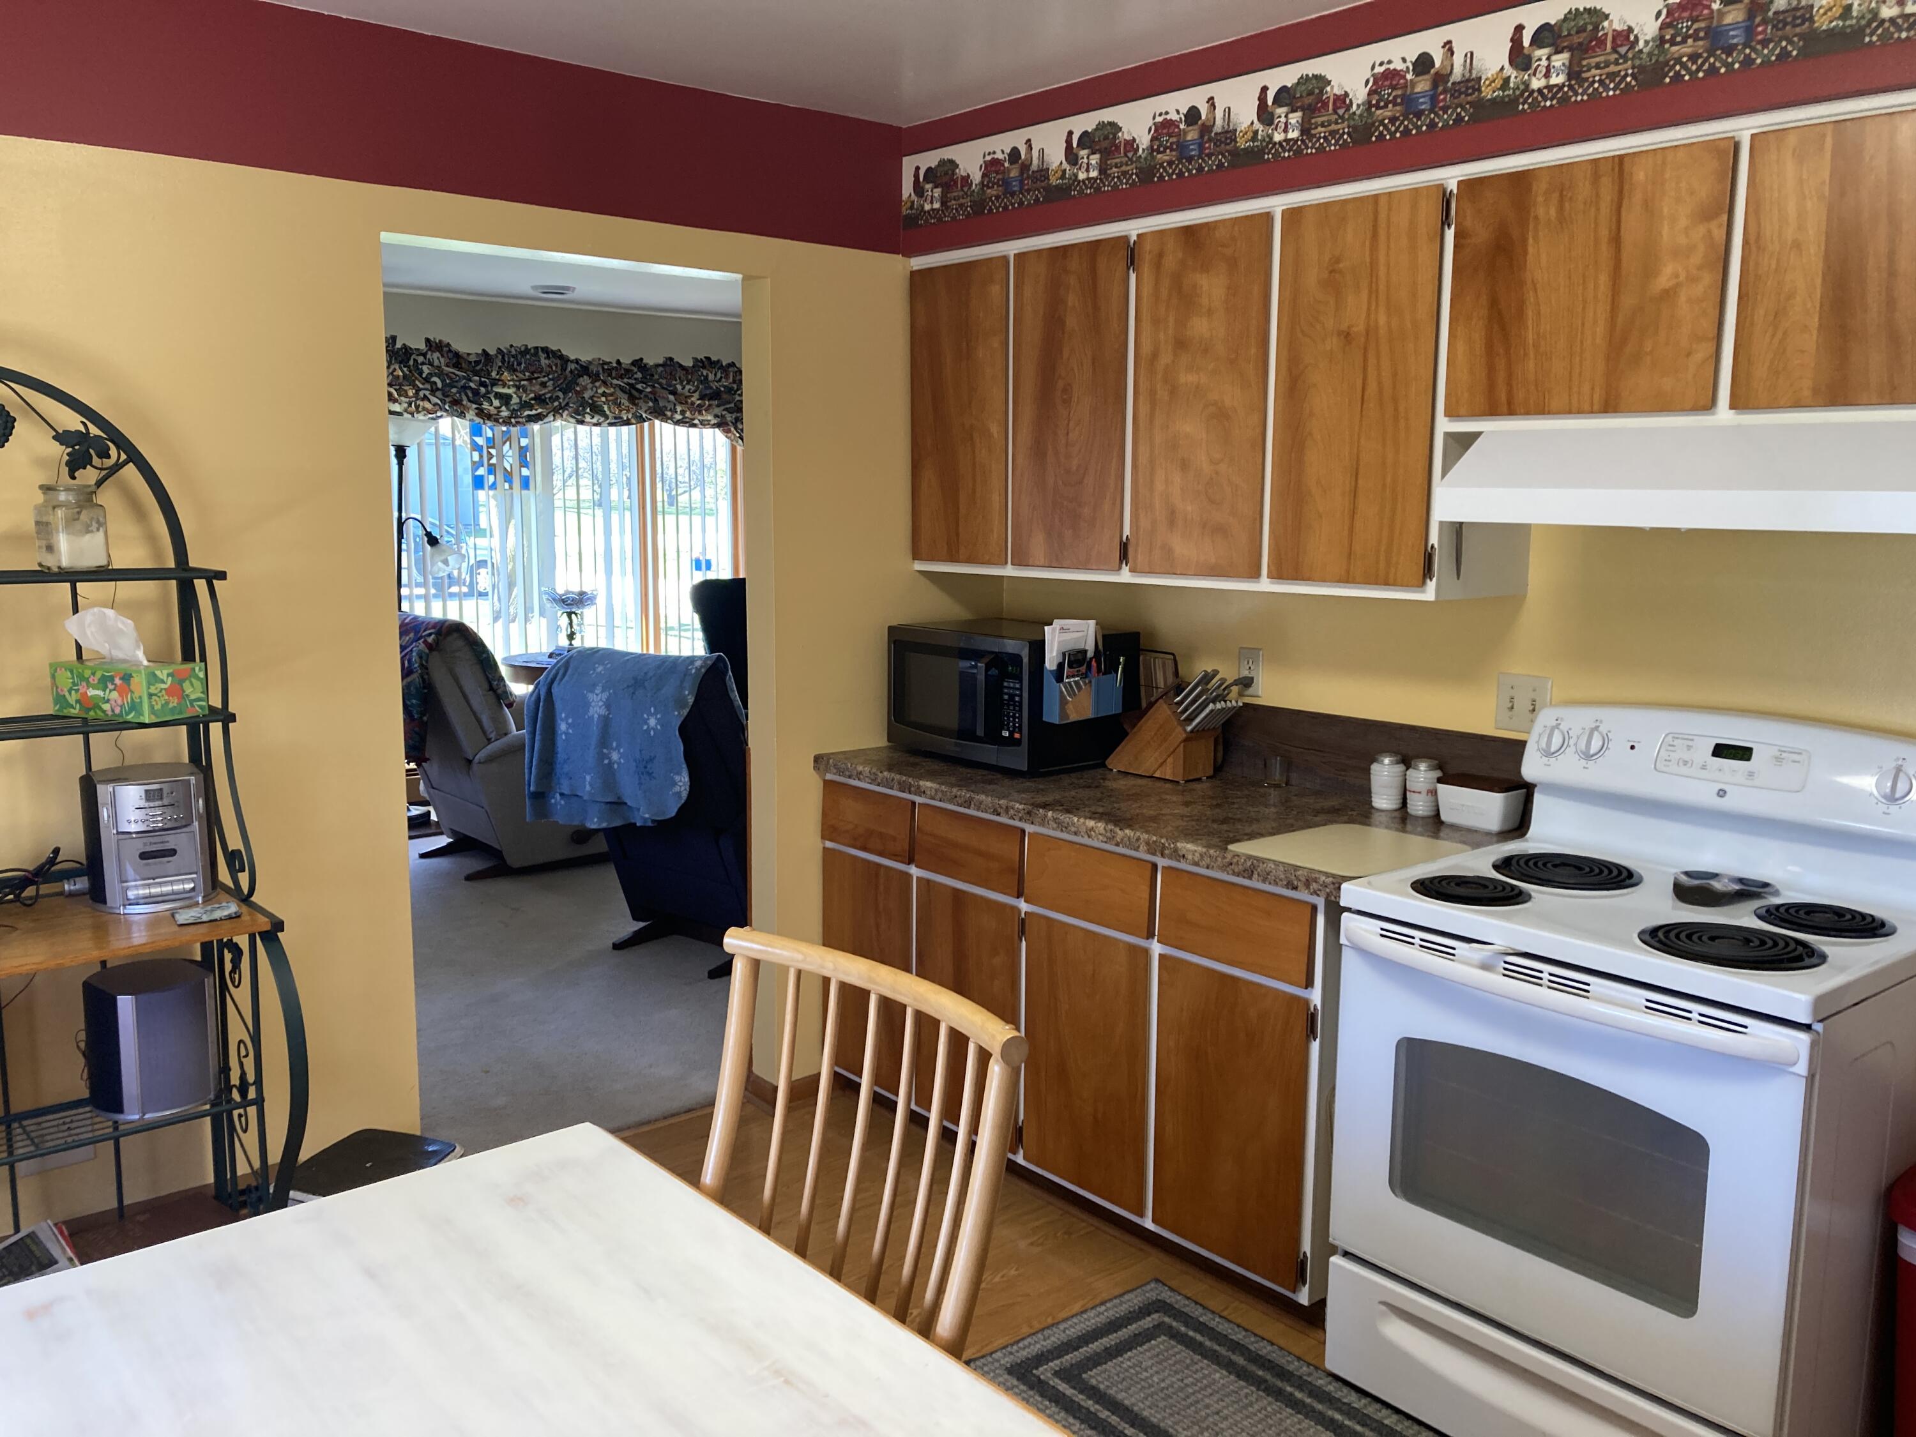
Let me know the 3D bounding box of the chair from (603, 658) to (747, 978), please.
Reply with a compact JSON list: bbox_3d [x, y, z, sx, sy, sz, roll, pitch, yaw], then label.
[{"bbox_3d":[-0.786,0.256,5.304,0.850,1.055,0.950,7,11,37],"label":"chair"}]

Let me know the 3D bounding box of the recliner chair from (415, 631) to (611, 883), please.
[{"bbox_3d":[-1.863,0.068,6.520,0.950,1.045,0.830,-8,12,-43],"label":"recliner chair"}]

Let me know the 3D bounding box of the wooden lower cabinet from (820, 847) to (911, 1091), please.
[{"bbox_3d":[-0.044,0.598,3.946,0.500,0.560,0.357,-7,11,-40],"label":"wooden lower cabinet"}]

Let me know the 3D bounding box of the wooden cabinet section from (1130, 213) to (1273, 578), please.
[{"bbox_3d":[0.633,-0.681,3.377,0.337,0.737,0.376,-7,11,-40],"label":"wooden cabinet section"}]

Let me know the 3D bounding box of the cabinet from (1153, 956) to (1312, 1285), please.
[{"bbox_3d":[0.688,0.740,3.099,0.500,0.560,0.358,-7,11,-40],"label":"cabinet"}]

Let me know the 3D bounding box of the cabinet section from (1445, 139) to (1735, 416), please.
[{"bbox_3d":[1.175,-0.739,2.723,0.337,0.426,0.491,-7,11,-40],"label":"cabinet section"}]

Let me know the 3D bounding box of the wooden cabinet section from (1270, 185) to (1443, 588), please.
[{"bbox_3d":[0.884,-0.637,3.085,0.337,0.737,0.375,-7,11,-40],"label":"wooden cabinet section"}]

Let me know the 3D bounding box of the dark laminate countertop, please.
[{"bbox_3d":[0.390,0.173,3.458,0.630,0.042,1.568,-7,11,-40],"label":"dark laminate countertop"}]

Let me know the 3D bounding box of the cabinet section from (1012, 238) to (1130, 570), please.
[{"bbox_3d":[0.378,-0.727,3.673,0.337,0.737,0.376,-7,11,-40],"label":"cabinet section"}]

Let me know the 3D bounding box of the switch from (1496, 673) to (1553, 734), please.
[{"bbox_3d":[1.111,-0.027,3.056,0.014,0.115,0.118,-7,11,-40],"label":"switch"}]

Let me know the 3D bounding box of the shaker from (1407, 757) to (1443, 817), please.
[{"bbox_3d":[0.958,0.141,3.186,0.073,0.112,0.073,-7,11,-40],"label":"shaker"}]

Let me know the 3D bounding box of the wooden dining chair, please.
[{"bbox_3d":[-0.278,0.827,1.820,0.550,0.970,0.540,-7,11,-40],"label":"wooden dining chair"}]

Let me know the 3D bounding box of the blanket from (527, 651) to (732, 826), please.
[{"bbox_3d":[-0.992,0.056,5.022,0.830,0.590,0.360,7,11,37],"label":"blanket"}]

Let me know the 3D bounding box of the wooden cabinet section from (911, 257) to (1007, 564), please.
[{"bbox_3d":[0.129,-0.771,3.963,0.337,0.737,0.375,-7,11,-40],"label":"wooden cabinet section"}]

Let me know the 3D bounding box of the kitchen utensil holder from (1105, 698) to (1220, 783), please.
[{"bbox_3d":[0.477,0.034,3.639,0.120,0.190,0.250,-7,11,-40],"label":"kitchen utensil holder"}]

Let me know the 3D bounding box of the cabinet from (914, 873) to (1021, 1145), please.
[{"bbox_3d":[0.196,0.644,3.668,0.500,0.560,0.355,-7,11,-40],"label":"cabinet"}]

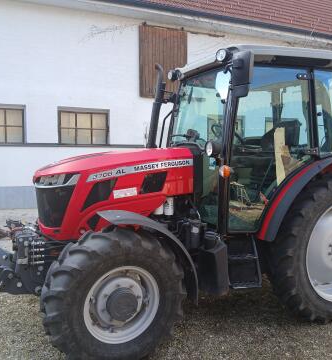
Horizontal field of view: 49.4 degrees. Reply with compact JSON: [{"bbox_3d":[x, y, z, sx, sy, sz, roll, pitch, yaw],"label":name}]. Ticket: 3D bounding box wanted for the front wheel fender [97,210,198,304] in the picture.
[{"bbox_3d":[-0.135,0.609,2.774,0.740,0.720,0.330,-1,5,-23],"label":"front wheel fender"}]

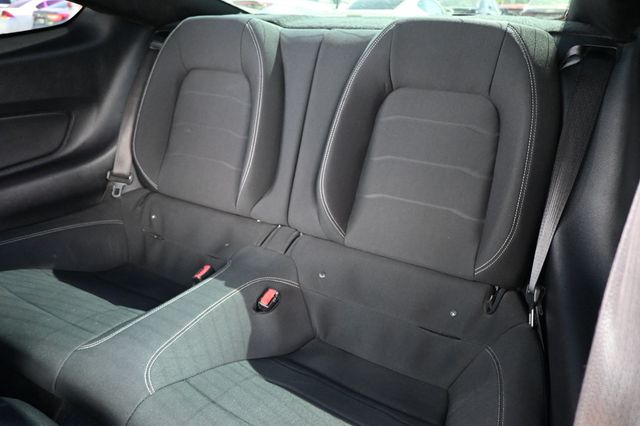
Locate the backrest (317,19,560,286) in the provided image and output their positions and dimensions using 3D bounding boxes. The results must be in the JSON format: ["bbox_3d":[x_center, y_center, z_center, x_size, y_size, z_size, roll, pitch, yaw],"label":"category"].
[{"bbox_3d":[0.232,-0.132,0.874,0.437,0.472,0.157,14,4,27],"label":"backrest"}]

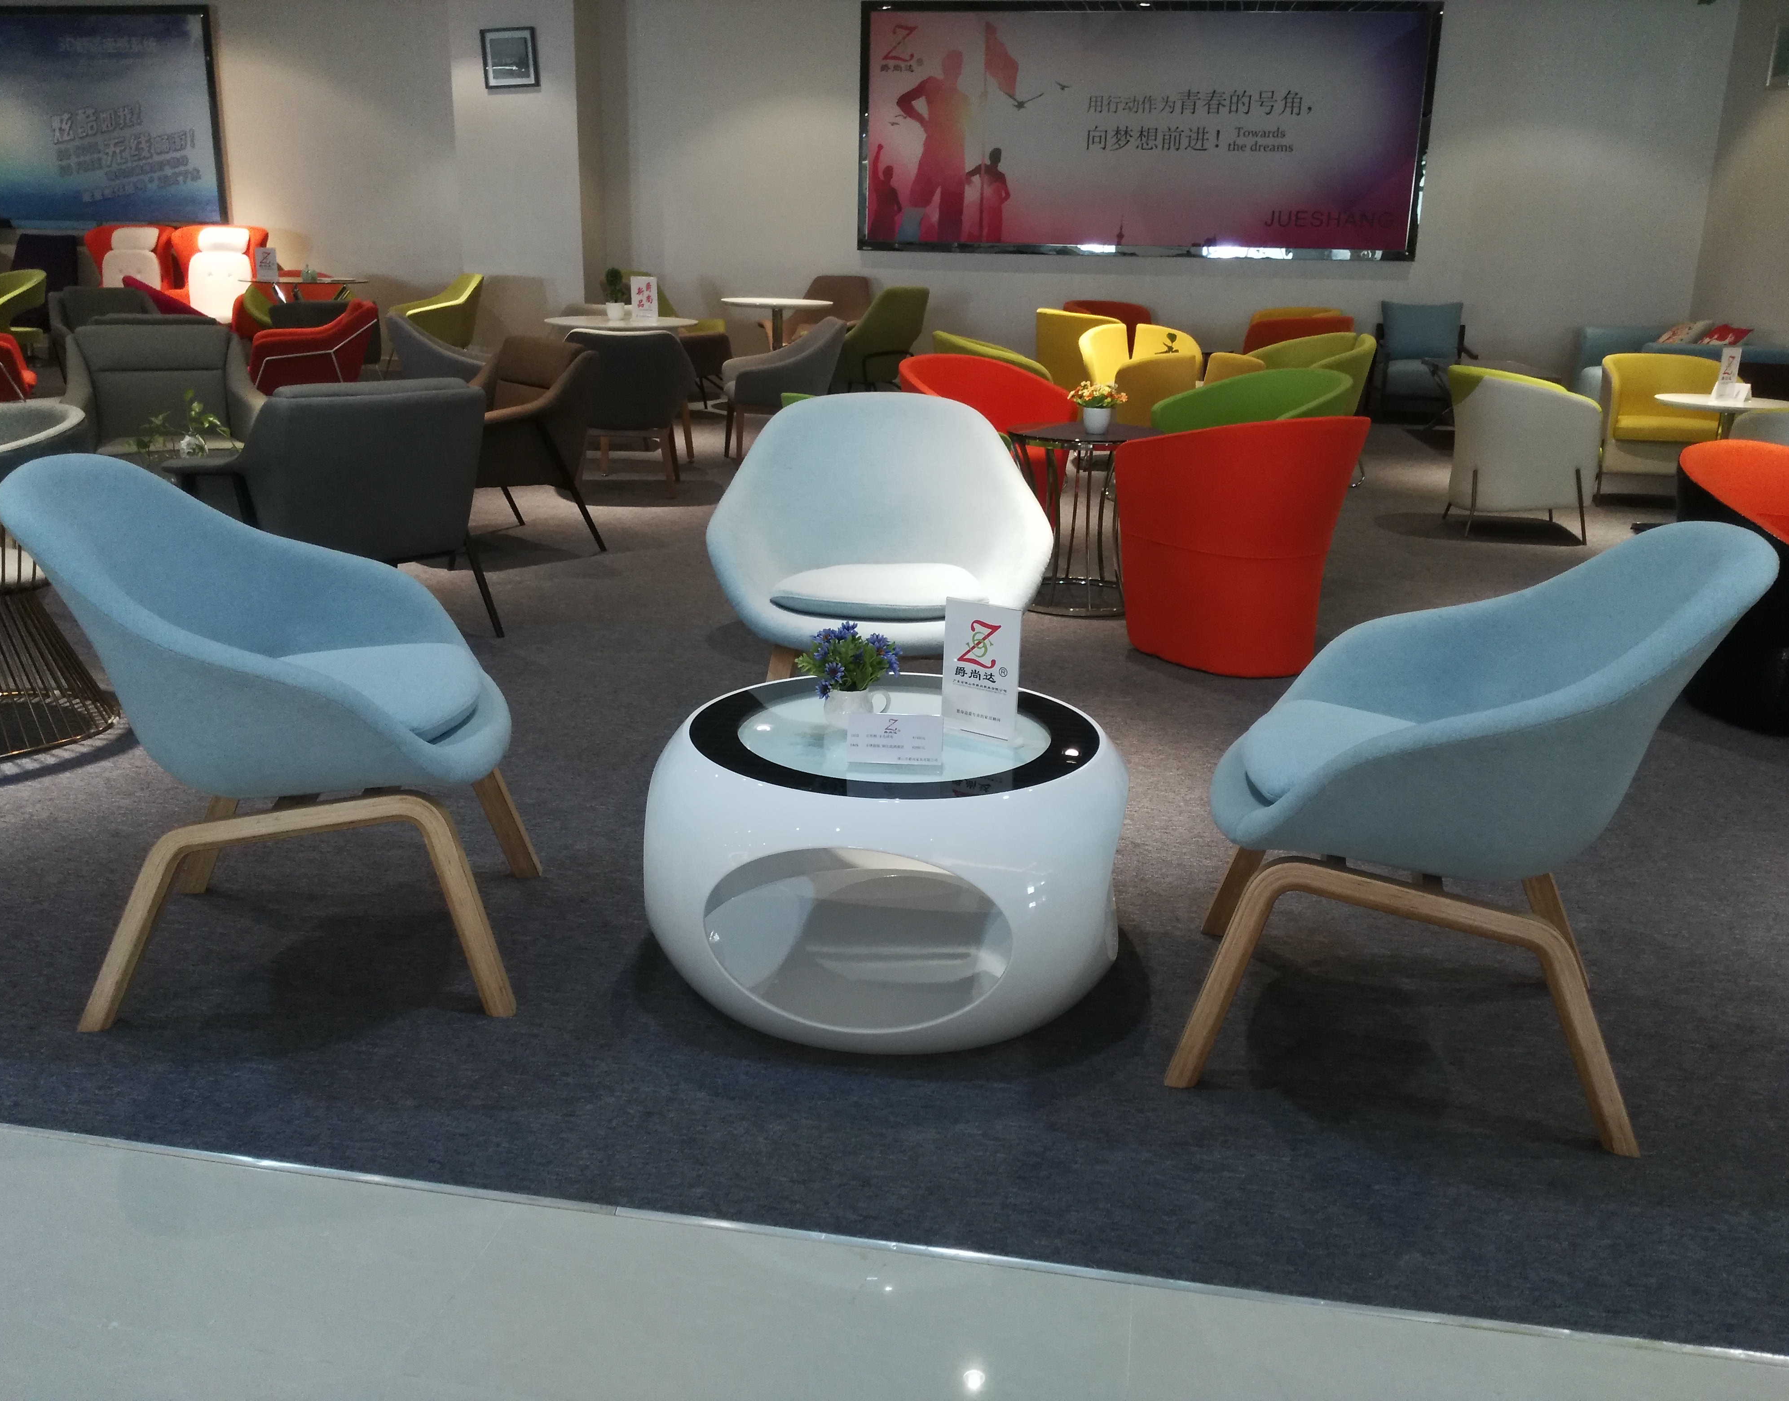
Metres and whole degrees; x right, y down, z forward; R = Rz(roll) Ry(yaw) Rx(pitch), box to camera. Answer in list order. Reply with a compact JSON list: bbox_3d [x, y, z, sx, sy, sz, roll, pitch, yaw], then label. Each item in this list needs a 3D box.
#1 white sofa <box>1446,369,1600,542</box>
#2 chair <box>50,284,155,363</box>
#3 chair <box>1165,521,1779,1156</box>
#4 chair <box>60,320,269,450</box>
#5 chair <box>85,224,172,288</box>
[{"bbox_3d":[2.798,-1.122,6.731,0.594,0.717,0.650,3,17,7],"label":"white sofa"},{"bbox_3d":[-5.021,-2.215,9.602,0.720,0.780,0.720,-9,19,-32],"label":"chair"},{"bbox_3d":[0.817,0.118,2.194,0.722,0.811,0.784,6,17,15],"label":"chair"},{"bbox_3d":[-3.172,-1.245,6.594,0.762,0.773,0.739,-7,19,-27],"label":"chair"},{"bbox_3d":[-6.658,-3.514,13.253,0.694,1.221,0.717,-3,17,-14],"label":"chair"}]

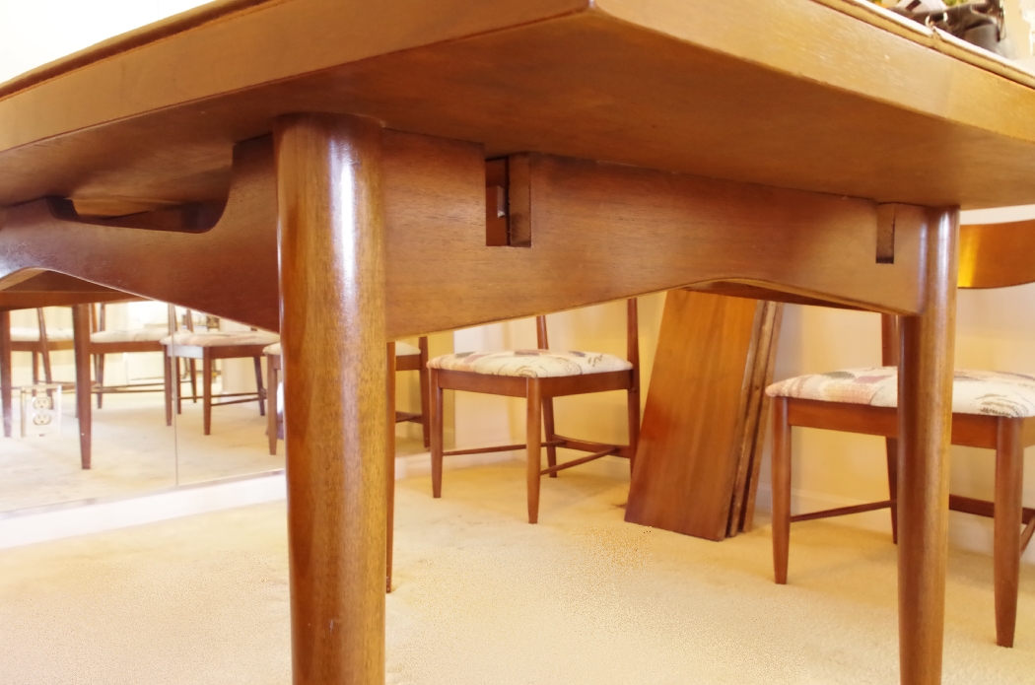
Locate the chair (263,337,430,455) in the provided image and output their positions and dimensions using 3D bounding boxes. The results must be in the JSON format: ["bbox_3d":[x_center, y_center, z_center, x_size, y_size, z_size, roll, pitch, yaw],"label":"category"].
[{"bbox_3d":[-0.709,0.063,3.345,0.480,0.830,0.565,2,3,45],"label":"chair"}]

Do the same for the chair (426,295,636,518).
[{"bbox_3d":[0.078,0.095,2.561,0.565,0.830,0.480,-1,3,-45],"label":"chair"}]

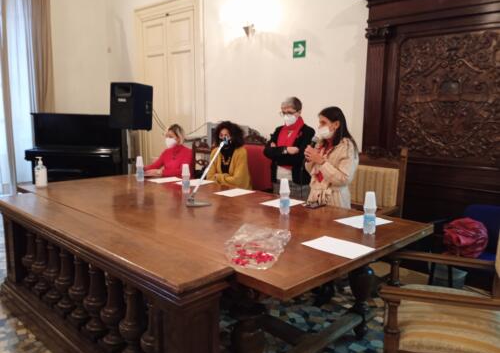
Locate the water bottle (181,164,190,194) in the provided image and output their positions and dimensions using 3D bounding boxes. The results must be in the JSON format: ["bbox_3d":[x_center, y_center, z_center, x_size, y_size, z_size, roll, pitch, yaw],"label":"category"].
[{"bbox_3d":[-0.549,0.016,3.469,0.070,0.240,0.070,0,8,0],"label":"water bottle"}]

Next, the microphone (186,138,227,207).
[{"bbox_3d":[-0.311,-0.038,2.991,0.318,0.485,0.170,-4,9,-27],"label":"microphone"}]

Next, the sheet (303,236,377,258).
[{"bbox_3d":[0.437,0.346,1.998,0.210,0.003,0.297,-7,11,-44],"label":"sheet"}]

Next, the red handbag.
[{"bbox_3d":[1.522,0.437,2.850,0.260,0.240,0.200,8,11,44],"label":"red handbag"}]

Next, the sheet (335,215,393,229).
[{"bbox_3d":[0.711,0.277,2.511,0.297,0.005,0.210,-5,10,-34],"label":"sheet"}]

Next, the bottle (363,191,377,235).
[{"bbox_3d":[0.672,0.200,2.239,0.070,0.236,0.070,8,11,43],"label":"bottle"}]

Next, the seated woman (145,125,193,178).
[{"bbox_3d":[-0.928,0.118,4.444,0.500,1.340,0.620,7,10,38],"label":"seated woman"}]

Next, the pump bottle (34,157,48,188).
[{"bbox_3d":[-1.825,-0.034,3.532,0.095,0.255,0.085,8,11,43],"label":"pump bottle"}]

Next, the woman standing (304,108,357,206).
[{"bbox_3d":[0.628,0.212,3.251,0.400,1.535,0.450,-3,9,-30],"label":"woman standing"}]

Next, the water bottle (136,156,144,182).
[{"bbox_3d":[-1.079,-0.072,3.984,0.070,0.236,0.070,8,11,43],"label":"water bottle"}]

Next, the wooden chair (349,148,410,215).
[{"bbox_3d":[0.894,0.356,3.458,0.600,1.214,0.610,8,11,43],"label":"wooden chair"}]

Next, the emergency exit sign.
[{"bbox_3d":[0.531,-1.359,4.327,0.168,0.170,0.010,8,11,44],"label":"emergency exit sign"}]

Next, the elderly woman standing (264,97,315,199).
[{"bbox_3d":[0.331,0.112,3.650,0.470,1.614,0.340,6,9,34],"label":"elderly woman standing"}]

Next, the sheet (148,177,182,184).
[{"bbox_3d":[-0.855,0.038,4.129,0.210,0.005,0.297,8,11,44],"label":"sheet"}]

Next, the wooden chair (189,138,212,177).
[{"bbox_3d":[-0.729,0.161,4.801,0.480,1.110,0.530,8,11,44],"label":"wooden chair"}]

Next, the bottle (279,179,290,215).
[{"bbox_3d":[0.235,0.130,2.706,0.070,0.236,0.070,0,8,0],"label":"bottle"}]

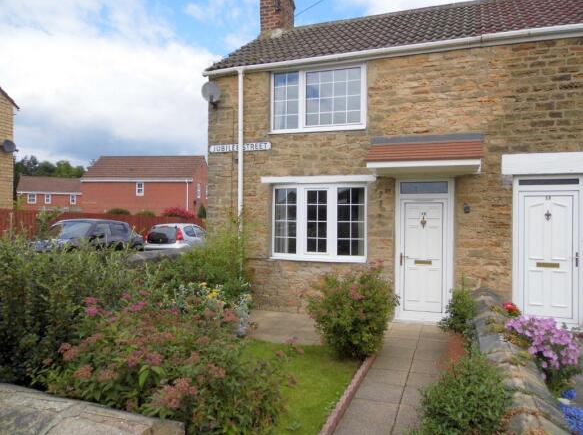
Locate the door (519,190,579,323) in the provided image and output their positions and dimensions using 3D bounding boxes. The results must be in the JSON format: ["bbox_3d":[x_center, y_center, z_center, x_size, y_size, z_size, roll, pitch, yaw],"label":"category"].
[{"bbox_3d":[3.958,0.601,6.483,0.800,2.030,0.080,1,0,20],"label":"door"}]

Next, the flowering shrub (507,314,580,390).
[{"bbox_3d":[2.743,1.419,4.600,0.720,0.700,0.650,1,0,20],"label":"flowering shrub"}]

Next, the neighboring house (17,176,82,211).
[{"bbox_3d":[-30.463,-1.713,55.190,8.600,6.900,7.200,0,0,-28],"label":"neighboring house"}]

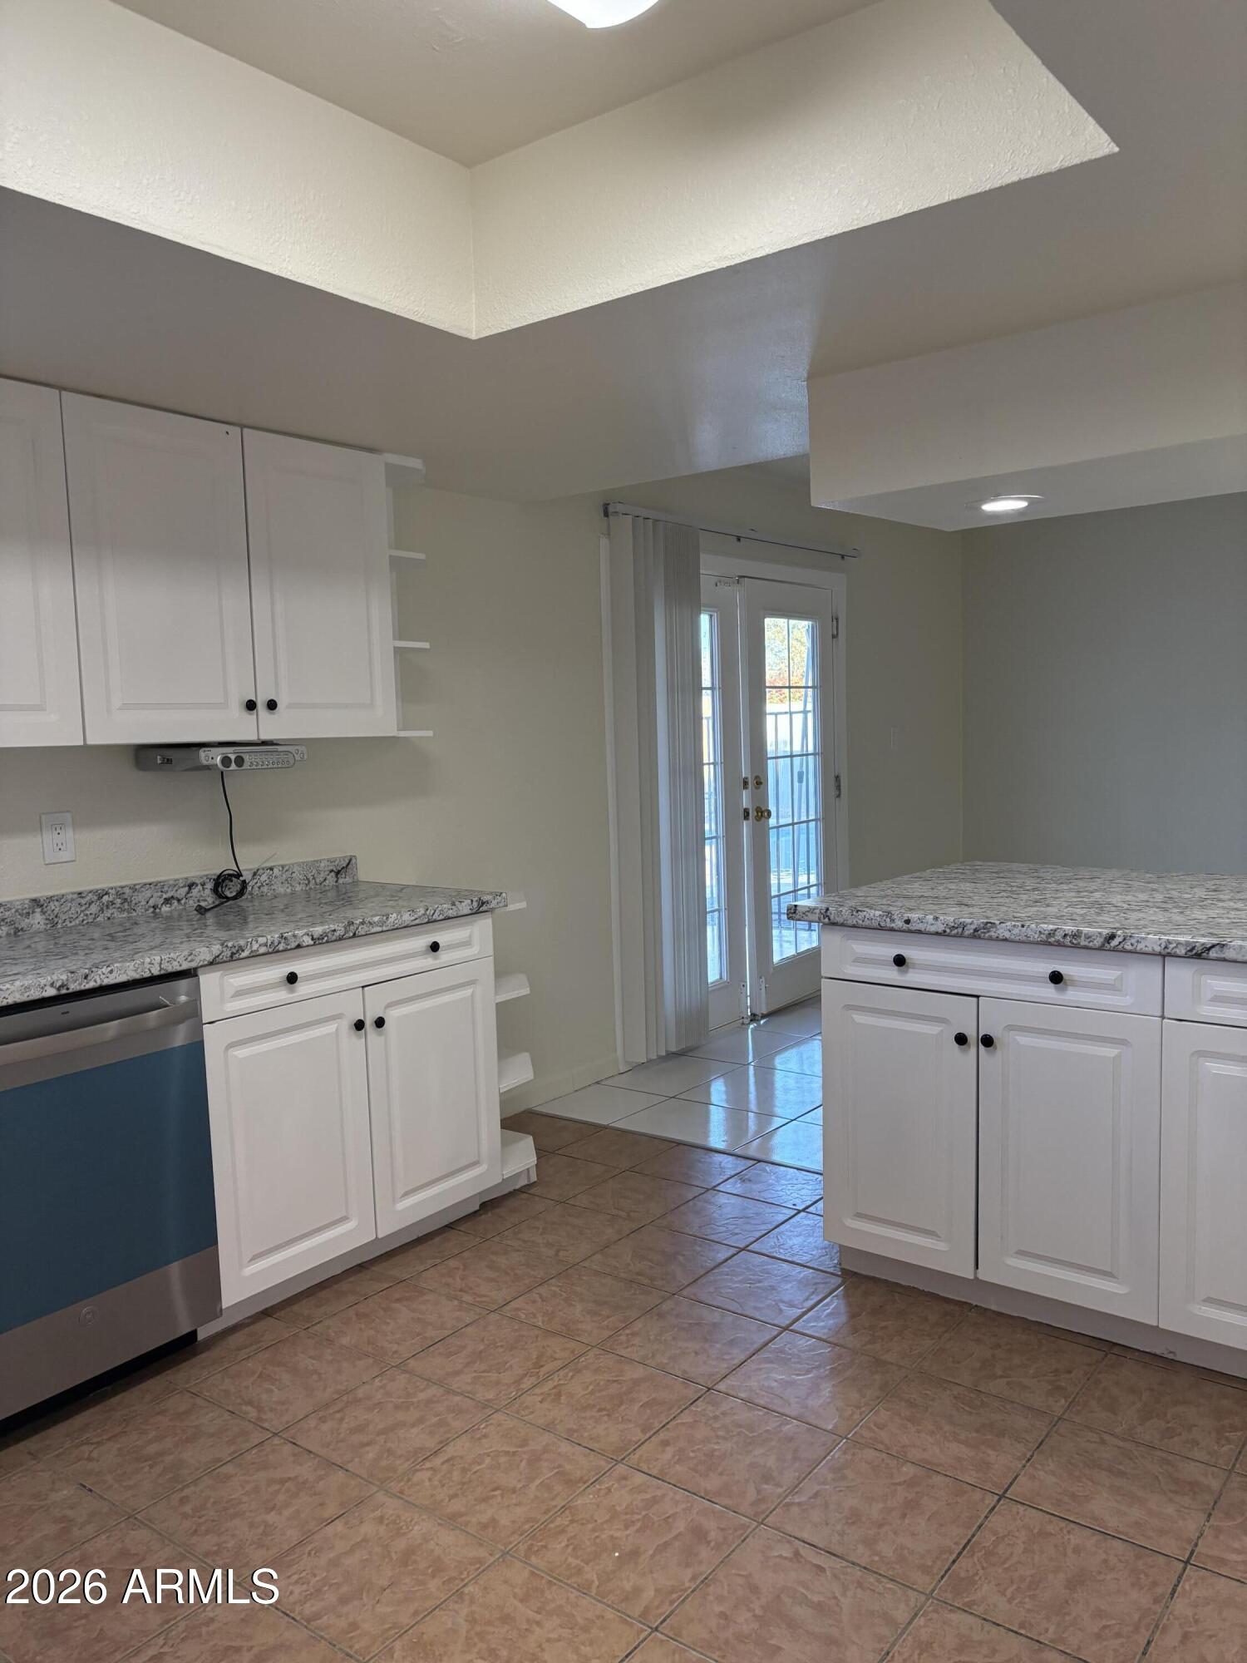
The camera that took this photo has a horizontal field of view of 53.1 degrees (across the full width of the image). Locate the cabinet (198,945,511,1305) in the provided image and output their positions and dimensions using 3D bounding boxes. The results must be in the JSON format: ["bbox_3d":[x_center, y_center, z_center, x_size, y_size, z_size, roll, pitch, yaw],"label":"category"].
[{"bbox_3d":[-0.869,0.667,3.289,0.610,0.840,0.912,2,6,38],"label":"cabinet"}]

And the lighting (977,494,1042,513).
[{"bbox_3d":[0.890,-0.772,2.919,0.180,0.030,0.180,2,6,38],"label":"lighting"}]

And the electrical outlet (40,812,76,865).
[{"bbox_3d":[-1.388,0.016,3.076,0.008,0.124,0.080,2,6,38],"label":"electrical outlet"}]

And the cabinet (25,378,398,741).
[{"bbox_3d":[-1.058,-0.619,3.214,0.325,0.771,0.927,2,6,38],"label":"cabinet"}]

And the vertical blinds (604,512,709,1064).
[{"bbox_3d":[0.144,-0.157,4.942,0.090,2.100,0.570,2,6,38],"label":"vertical blinds"}]

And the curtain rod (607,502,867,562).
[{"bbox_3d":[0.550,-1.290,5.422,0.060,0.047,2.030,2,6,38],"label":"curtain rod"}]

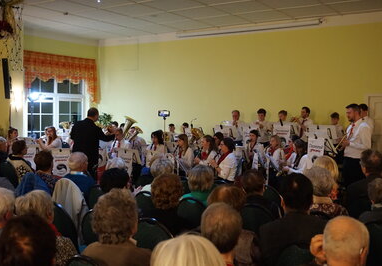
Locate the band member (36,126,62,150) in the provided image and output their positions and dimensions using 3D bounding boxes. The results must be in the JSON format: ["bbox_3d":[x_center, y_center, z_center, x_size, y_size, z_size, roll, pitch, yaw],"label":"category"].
[{"bbox_3d":[-2.571,0.575,8.185,0.580,1.371,0.780,2,3,23],"label":"band member"}]

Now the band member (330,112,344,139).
[{"bbox_3d":[2.877,0.444,9.275,0.400,1.690,0.460,-1,3,-41],"label":"band member"}]

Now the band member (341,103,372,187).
[{"bbox_3d":[2.310,0.496,6.580,0.420,1.810,0.520,0,3,-20],"label":"band member"}]

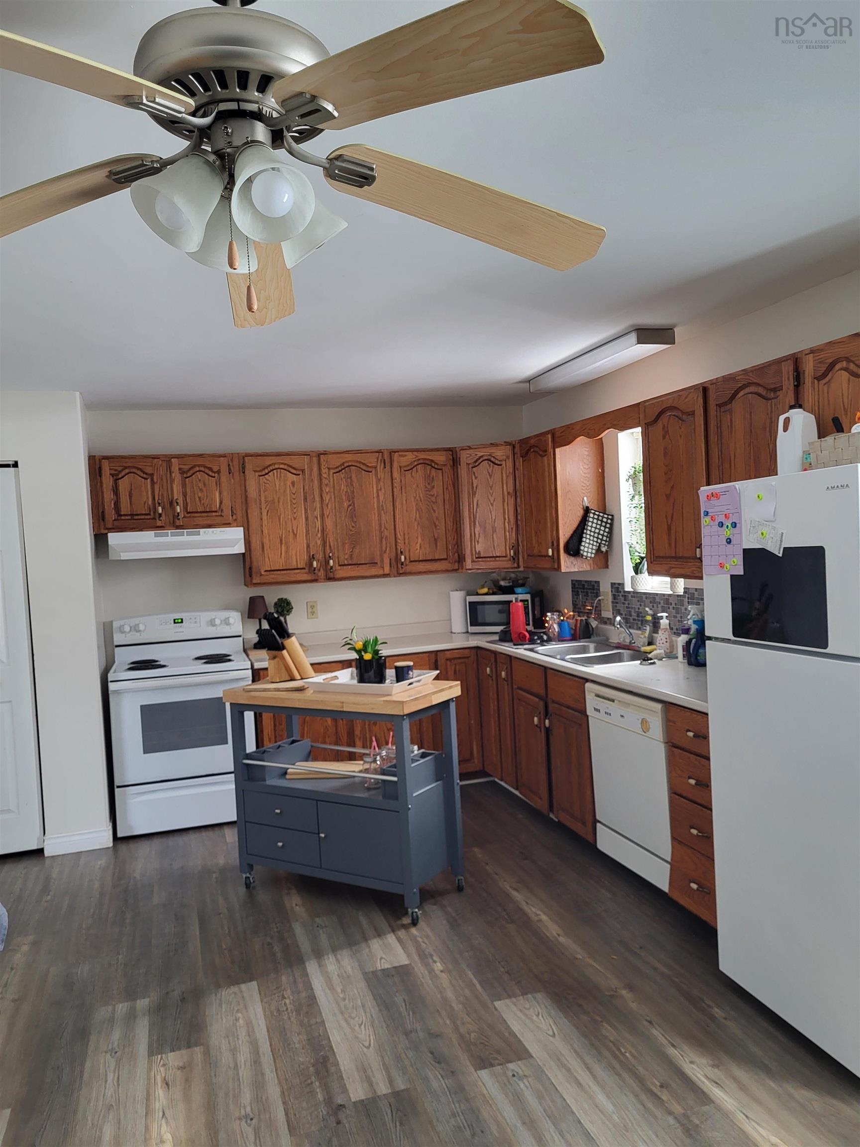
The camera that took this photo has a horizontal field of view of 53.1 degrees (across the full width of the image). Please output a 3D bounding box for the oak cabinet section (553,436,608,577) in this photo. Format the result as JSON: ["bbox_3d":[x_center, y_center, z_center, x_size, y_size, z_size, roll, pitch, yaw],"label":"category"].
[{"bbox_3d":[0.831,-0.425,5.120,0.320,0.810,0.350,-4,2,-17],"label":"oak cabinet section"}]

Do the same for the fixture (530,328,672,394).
[{"bbox_3d":[0.837,-1.080,4.471,0.187,0.070,1.235,-4,2,-17],"label":"fixture"}]

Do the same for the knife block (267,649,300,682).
[{"bbox_3d":[-0.702,0.436,4.138,0.135,0.145,0.095,-5,3,-39],"label":"knife block"}]

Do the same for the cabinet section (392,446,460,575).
[{"bbox_3d":[-0.058,-0.399,5.727,0.450,0.813,0.320,-4,2,-17],"label":"cabinet section"}]

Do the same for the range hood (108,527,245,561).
[{"bbox_3d":[-1.507,-0.179,5.137,0.752,0.153,0.460,-4,2,-18],"label":"range hood"}]

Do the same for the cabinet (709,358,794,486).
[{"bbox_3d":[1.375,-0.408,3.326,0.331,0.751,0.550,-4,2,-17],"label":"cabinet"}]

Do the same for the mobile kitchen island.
[{"bbox_3d":[-0.375,0.966,3.889,0.968,0.922,0.470,-2,3,31],"label":"mobile kitchen island"}]

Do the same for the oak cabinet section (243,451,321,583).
[{"bbox_3d":[-0.931,-0.340,5.385,0.459,0.802,0.335,-4,2,-18],"label":"oak cabinet section"}]

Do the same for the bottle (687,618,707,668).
[{"bbox_3d":[1.236,0.310,3.960,0.100,0.225,0.070,-2,3,31],"label":"bottle"}]

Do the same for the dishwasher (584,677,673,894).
[{"bbox_3d":[1.126,0.888,3.809,0.610,0.802,0.625,-4,2,-17],"label":"dishwasher"}]

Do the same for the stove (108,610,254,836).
[{"bbox_3d":[-1.452,0.843,5.077,0.761,1.190,0.670,-4,2,-17],"label":"stove"}]

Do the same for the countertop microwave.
[{"bbox_3d":[0.512,0.262,5.757,0.437,0.257,0.350,-2,2,20],"label":"countertop microwave"}]

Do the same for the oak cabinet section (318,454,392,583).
[{"bbox_3d":[-0.496,-0.370,5.593,0.467,0.813,0.320,-4,2,-17],"label":"oak cabinet section"}]

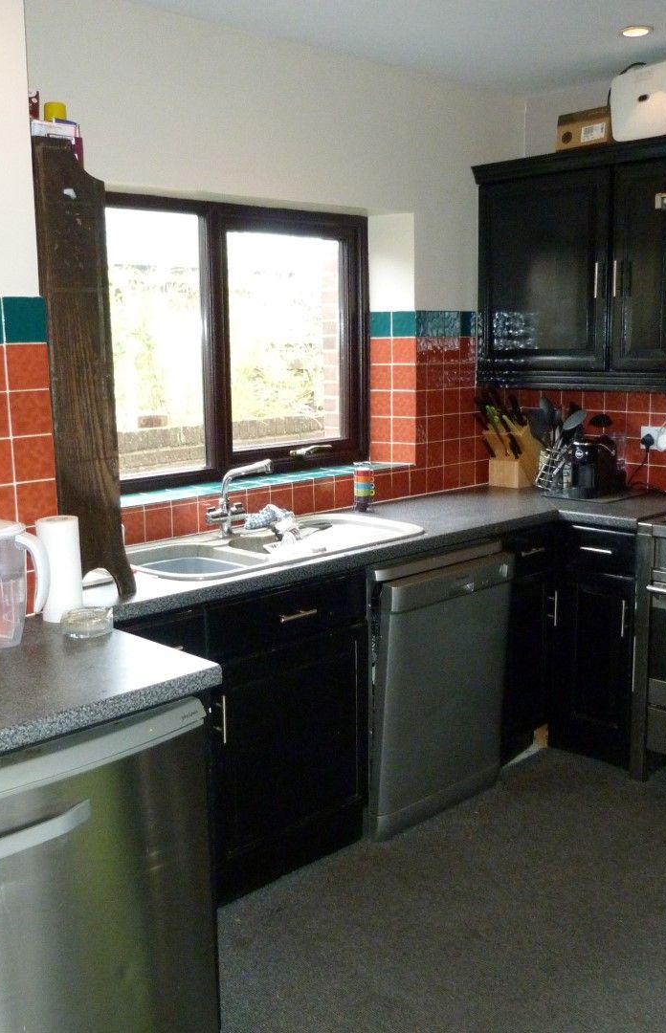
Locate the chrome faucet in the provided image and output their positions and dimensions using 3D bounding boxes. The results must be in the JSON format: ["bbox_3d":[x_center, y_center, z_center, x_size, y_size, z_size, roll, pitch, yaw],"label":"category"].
[{"bbox_3d":[-0.273,-0.051,3.033,0.165,0.250,0.240,-10,13,-43],"label":"chrome faucet"}]

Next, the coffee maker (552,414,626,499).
[{"bbox_3d":[1.028,-0.204,3.855,0.145,0.230,0.320,5,12,33],"label":"coffee maker"}]

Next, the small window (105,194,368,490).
[{"bbox_3d":[-0.373,-0.611,3.589,1.360,0.995,0.080,-10,14,-42],"label":"small window"}]

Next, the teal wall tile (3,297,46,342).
[{"bbox_3d":[-0.684,-0.434,2.203,0.096,0.098,0.008,-11,14,-44],"label":"teal wall tile"}]

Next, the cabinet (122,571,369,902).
[{"bbox_3d":[-0.406,0.588,2.829,0.855,0.840,0.590,-10,13,-43],"label":"cabinet"}]

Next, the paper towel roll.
[{"bbox_3d":[-0.619,0.119,2.253,0.090,0.228,0.090,-1,10,0],"label":"paper towel roll"}]

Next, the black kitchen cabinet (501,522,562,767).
[{"bbox_3d":[0.494,0.421,3.703,0.355,0.840,0.570,-10,13,-43],"label":"black kitchen cabinet"}]

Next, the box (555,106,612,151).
[{"bbox_3d":[0.985,-1.400,3.657,0.230,0.140,0.215,-10,14,-42],"label":"box"}]

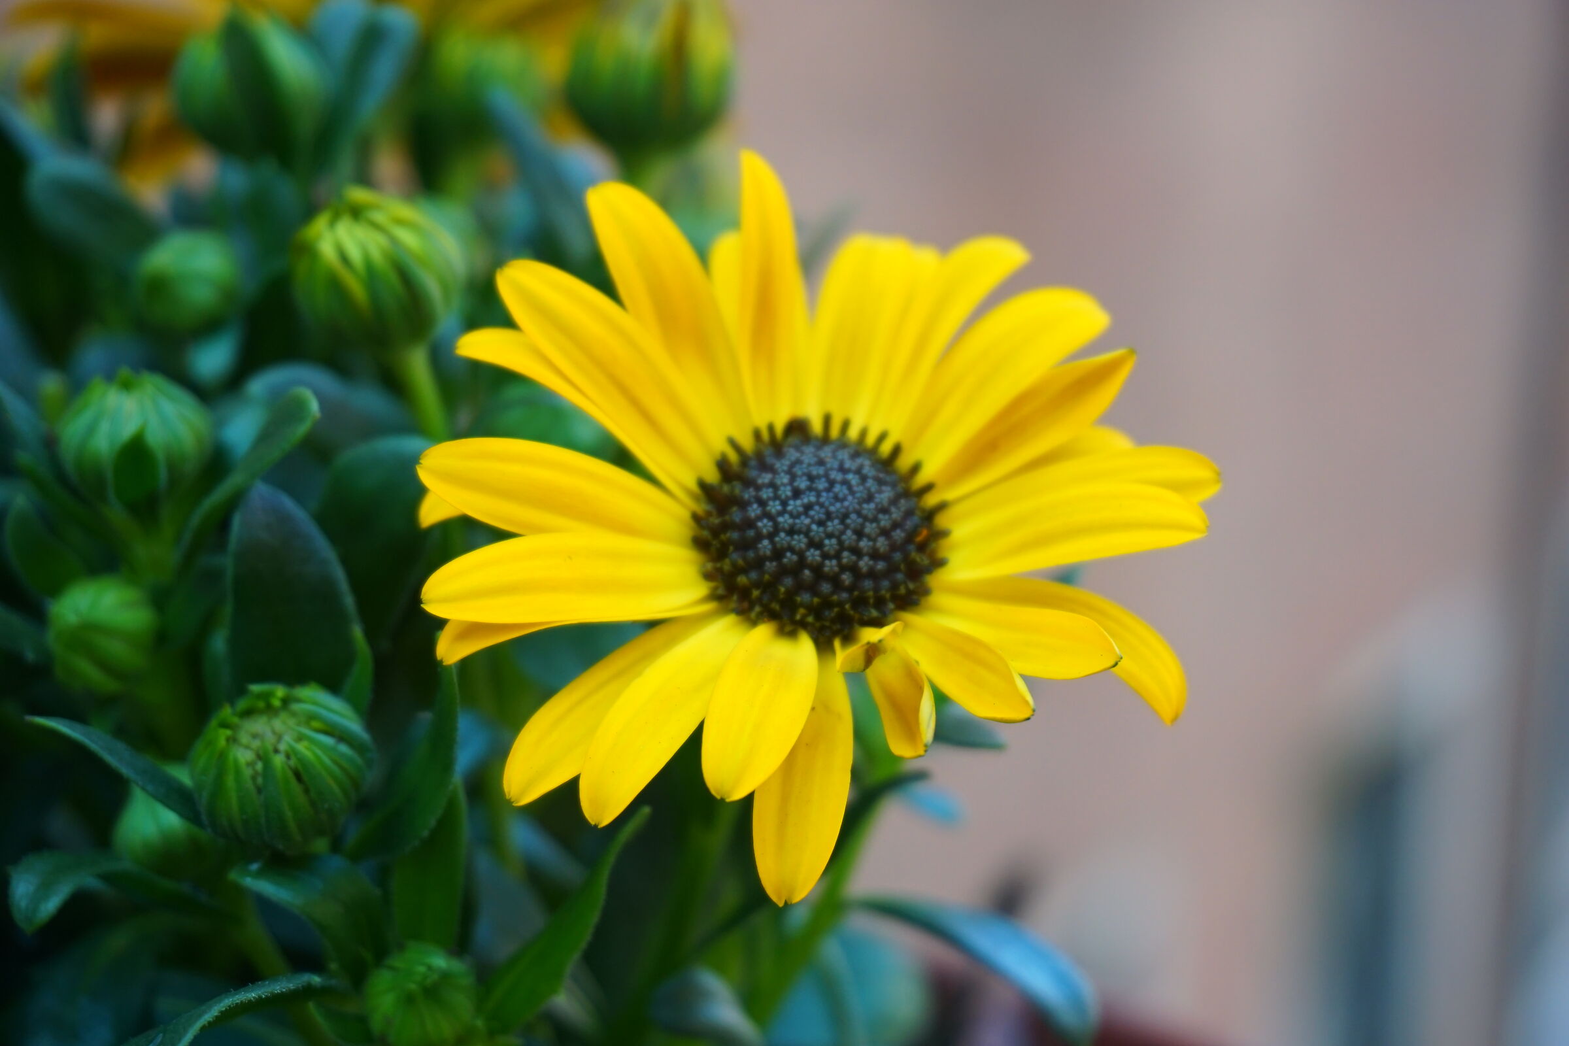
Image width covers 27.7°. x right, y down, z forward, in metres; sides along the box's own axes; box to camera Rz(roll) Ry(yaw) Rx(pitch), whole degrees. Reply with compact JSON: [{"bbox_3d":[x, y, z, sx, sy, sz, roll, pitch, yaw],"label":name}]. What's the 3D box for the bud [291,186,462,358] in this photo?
[{"bbox_3d":[-0.038,-0.023,0.294,0.015,0.015,0.015,-20,24,-2],"label":"bud"}]

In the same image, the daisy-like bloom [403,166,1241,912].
[{"bbox_3d":[0.003,0.000,0.272,0.068,0.067,0.023,0,-22,0],"label":"daisy-like bloom"}]

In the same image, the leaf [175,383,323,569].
[{"bbox_3d":[-0.050,-0.004,0.294,0.005,0.021,0.005,43,7,35],"label":"leaf"}]

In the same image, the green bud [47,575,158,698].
[{"bbox_3d":[-0.065,0.011,0.302,0.011,0.011,0.011,-39,40,0],"label":"green bud"}]

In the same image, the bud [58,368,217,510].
[{"bbox_3d":[-0.061,-0.008,0.298,0.014,0.013,0.014,0,18,0],"label":"bud"}]

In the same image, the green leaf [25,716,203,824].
[{"bbox_3d":[-0.058,0.022,0.275,0.019,0.005,0.009,24,20,-3],"label":"green leaf"}]

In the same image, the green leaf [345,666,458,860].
[{"bbox_3d":[-0.035,0.022,0.289,0.007,0.020,0.005,29,0,30],"label":"green leaf"}]

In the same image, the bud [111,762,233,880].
[{"bbox_3d":[-0.058,0.028,0.299,0.011,0.011,0.011,-6,18,0],"label":"bud"}]

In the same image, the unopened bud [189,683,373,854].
[{"bbox_3d":[-0.046,0.022,0.288,0.016,0.015,0.016,-18,34,0],"label":"unopened bud"}]

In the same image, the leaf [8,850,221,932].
[{"bbox_3d":[-0.060,0.033,0.287,0.020,0.007,0.011,-7,19,-21],"label":"leaf"}]

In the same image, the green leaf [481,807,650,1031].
[{"bbox_3d":[-0.020,0.036,0.287,0.006,0.025,0.005,37,0,30],"label":"green leaf"}]

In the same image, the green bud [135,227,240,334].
[{"bbox_3d":[-0.059,-0.024,0.314,0.010,0.010,0.010,-3,24,0],"label":"green bud"}]

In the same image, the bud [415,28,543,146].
[{"bbox_3d":[-0.034,-0.049,0.360,0.014,0.014,0.014,0,14,0],"label":"bud"}]

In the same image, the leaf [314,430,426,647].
[{"bbox_3d":[-0.039,0.002,0.300,0.012,0.021,0.006,3,-12,1],"label":"leaf"}]

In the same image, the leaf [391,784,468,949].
[{"bbox_3d":[-0.033,0.032,0.292,0.007,0.016,0.004,5,0,6],"label":"leaf"}]

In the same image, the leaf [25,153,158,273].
[{"bbox_3d":[-0.073,-0.033,0.335,0.019,0.005,0.011,41,39,5],"label":"leaf"}]

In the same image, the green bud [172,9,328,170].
[{"bbox_3d":[-0.055,-0.045,0.328,0.015,0.016,0.015,0,14,0],"label":"green bud"}]

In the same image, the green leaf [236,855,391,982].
[{"bbox_3d":[-0.042,0.035,0.280,0.016,0.009,0.012,-18,42,-42],"label":"green leaf"}]

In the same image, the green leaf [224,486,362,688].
[{"bbox_3d":[-0.046,0.007,0.297,0.012,0.023,0.004,-6,3,-1],"label":"green leaf"}]

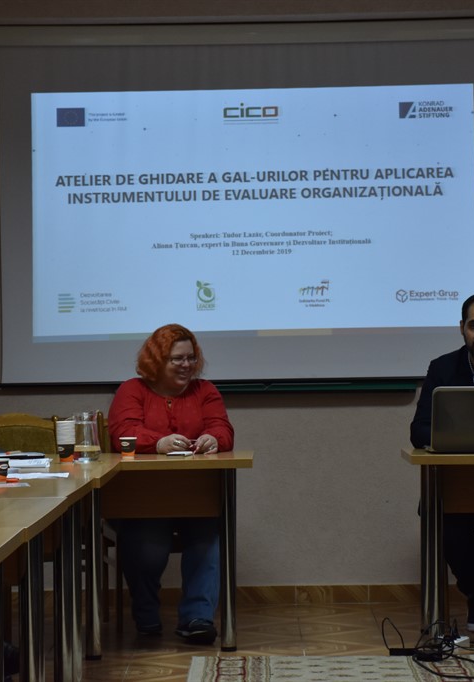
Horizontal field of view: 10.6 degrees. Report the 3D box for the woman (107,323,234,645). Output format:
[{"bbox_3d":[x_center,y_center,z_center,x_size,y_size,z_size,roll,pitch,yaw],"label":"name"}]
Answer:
[{"bbox_3d":[-0.278,0.553,10.400,0.510,1.255,0.860,-1,0,-5],"label":"woman"}]

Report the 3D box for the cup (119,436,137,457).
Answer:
[{"bbox_3d":[-0.426,0.418,10.030,0.070,0.077,0.070,-1,0,0],"label":"cup"}]

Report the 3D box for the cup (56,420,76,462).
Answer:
[{"bbox_3d":[-0.649,0.381,9.700,0.069,0.155,0.069,-1,0,0],"label":"cup"}]

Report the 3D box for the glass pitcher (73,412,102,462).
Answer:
[{"bbox_3d":[-0.572,0.360,9.760,0.104,0.194,0.104,-1,0,0],"label":"glass pitcher"}]

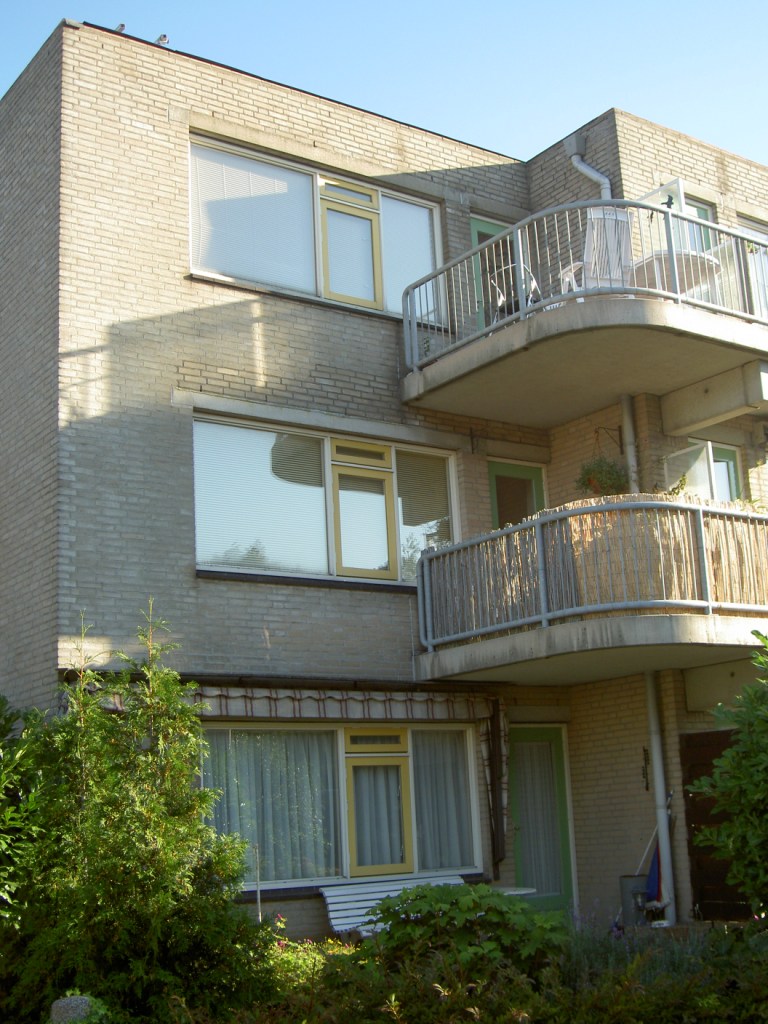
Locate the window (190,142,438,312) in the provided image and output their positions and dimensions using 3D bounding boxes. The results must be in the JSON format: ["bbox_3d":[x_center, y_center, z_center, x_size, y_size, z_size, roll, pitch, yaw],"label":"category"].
[{"bbox_3d":[-0.596,-2.745,13.013,2.969,1.444,0.131,6,-16,-34],"label":"window"}]

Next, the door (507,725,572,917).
[{"bbox_3d":[1.546,3.163,12.903,0.798,2.050,0.091,6,-16,-34],"label":"door"}]

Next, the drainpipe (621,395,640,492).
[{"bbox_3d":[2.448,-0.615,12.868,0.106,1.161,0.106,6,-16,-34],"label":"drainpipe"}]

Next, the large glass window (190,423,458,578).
[{"bbox_3d":[-0.454,-0.042,12.368,2.969,1.434,0.131,6,-16,-34],"label":"large glass window"}]

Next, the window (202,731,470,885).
[{"bbox_3d":[-0.315,2.617,11.734,2.969,1.424,0.131,6,-16,-34],"label":"window"}]

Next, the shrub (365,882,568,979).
[{"bbox_3d":[0.605,3.098,9.544,1.414,0.788,1.111,6,-16,-34],"label":"shrub"}]

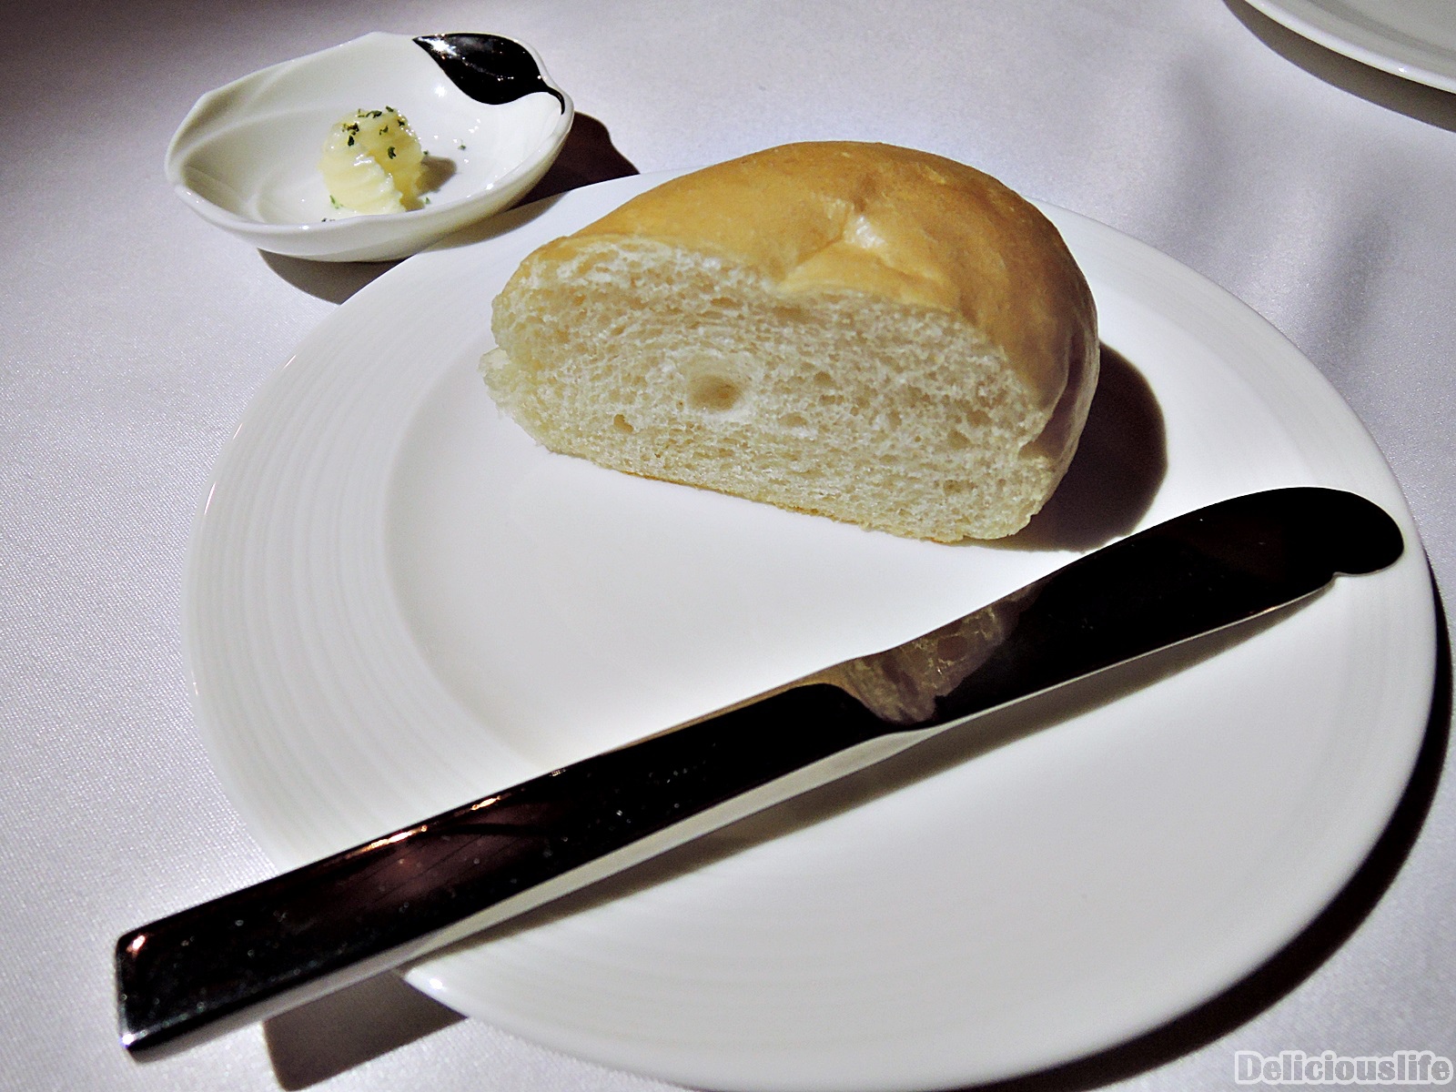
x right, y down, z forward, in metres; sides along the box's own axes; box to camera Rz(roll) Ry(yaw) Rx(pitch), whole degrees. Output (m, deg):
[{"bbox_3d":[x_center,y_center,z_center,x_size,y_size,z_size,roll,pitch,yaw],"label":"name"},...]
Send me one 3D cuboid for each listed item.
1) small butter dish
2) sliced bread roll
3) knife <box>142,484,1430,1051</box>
[{"bbox_3d":[-0.081,-0.094,0.241,0.090,0.020,0.093,-2,49,0],"label":"small butter dish"},{"bbox_3d":[0.016,-0.044,0.167,0.095,0.044,0.063,13,50,13],"label":"sliced bread roll"},{"bbox_3d":[0.016,0.020,0.127,0.171,0.007,0.017,-19,51,-14],"label":"knife"}]

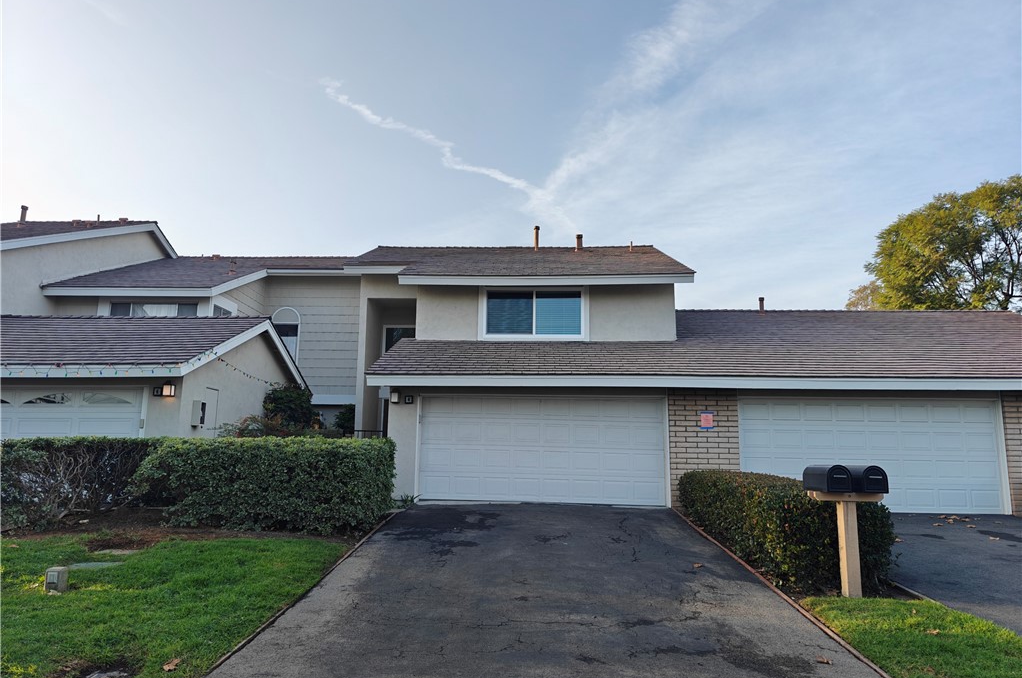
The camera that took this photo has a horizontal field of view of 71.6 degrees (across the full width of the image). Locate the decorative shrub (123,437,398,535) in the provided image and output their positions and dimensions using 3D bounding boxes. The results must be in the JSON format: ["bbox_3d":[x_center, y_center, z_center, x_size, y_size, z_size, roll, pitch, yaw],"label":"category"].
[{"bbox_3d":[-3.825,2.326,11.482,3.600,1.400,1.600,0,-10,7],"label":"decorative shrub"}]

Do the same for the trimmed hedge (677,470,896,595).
[{"bbox_3d":[3.696,2.601,10.361,1.280,1.100,5.200,1,-9,2],"label":"trimmed hedge"}]

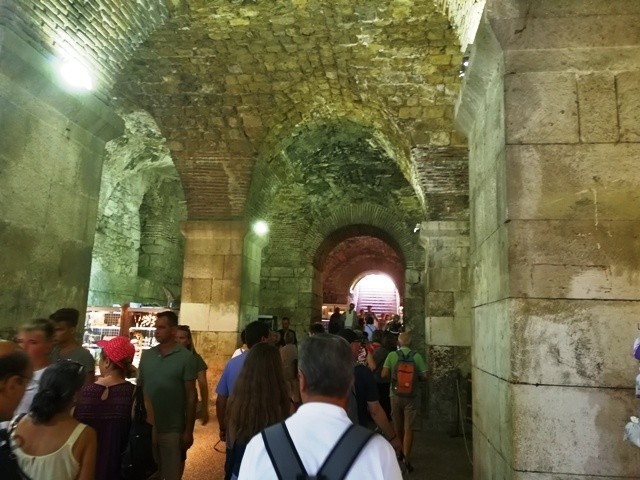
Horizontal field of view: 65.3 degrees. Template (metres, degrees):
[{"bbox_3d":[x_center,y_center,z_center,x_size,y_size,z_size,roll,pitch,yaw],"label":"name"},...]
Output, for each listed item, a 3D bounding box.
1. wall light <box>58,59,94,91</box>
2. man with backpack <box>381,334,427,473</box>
[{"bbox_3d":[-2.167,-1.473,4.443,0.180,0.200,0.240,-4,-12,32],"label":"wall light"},{"bbox_3d":[1.100,2.081,6.500,0.610,1.730,0.550,1,-10,8],"label":"man with backpack"}]

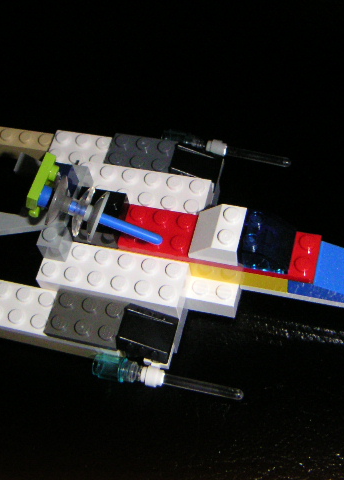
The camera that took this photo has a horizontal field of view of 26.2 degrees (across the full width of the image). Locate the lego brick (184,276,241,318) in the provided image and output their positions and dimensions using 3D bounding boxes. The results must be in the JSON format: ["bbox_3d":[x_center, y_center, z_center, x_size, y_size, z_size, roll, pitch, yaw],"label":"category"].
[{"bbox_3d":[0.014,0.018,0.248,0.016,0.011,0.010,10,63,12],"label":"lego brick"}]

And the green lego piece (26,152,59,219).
[{"bbox_3d":[-0.040,-0.017,0.233,0.005,0.012,0.016,21,65,-4],"label":"green lego piece"}]

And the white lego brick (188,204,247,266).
[{"bbox_3d":[0.014,-0.002,0.234,0.016,0.011,0.016,10,63,12],"label":"white lego brick"}]

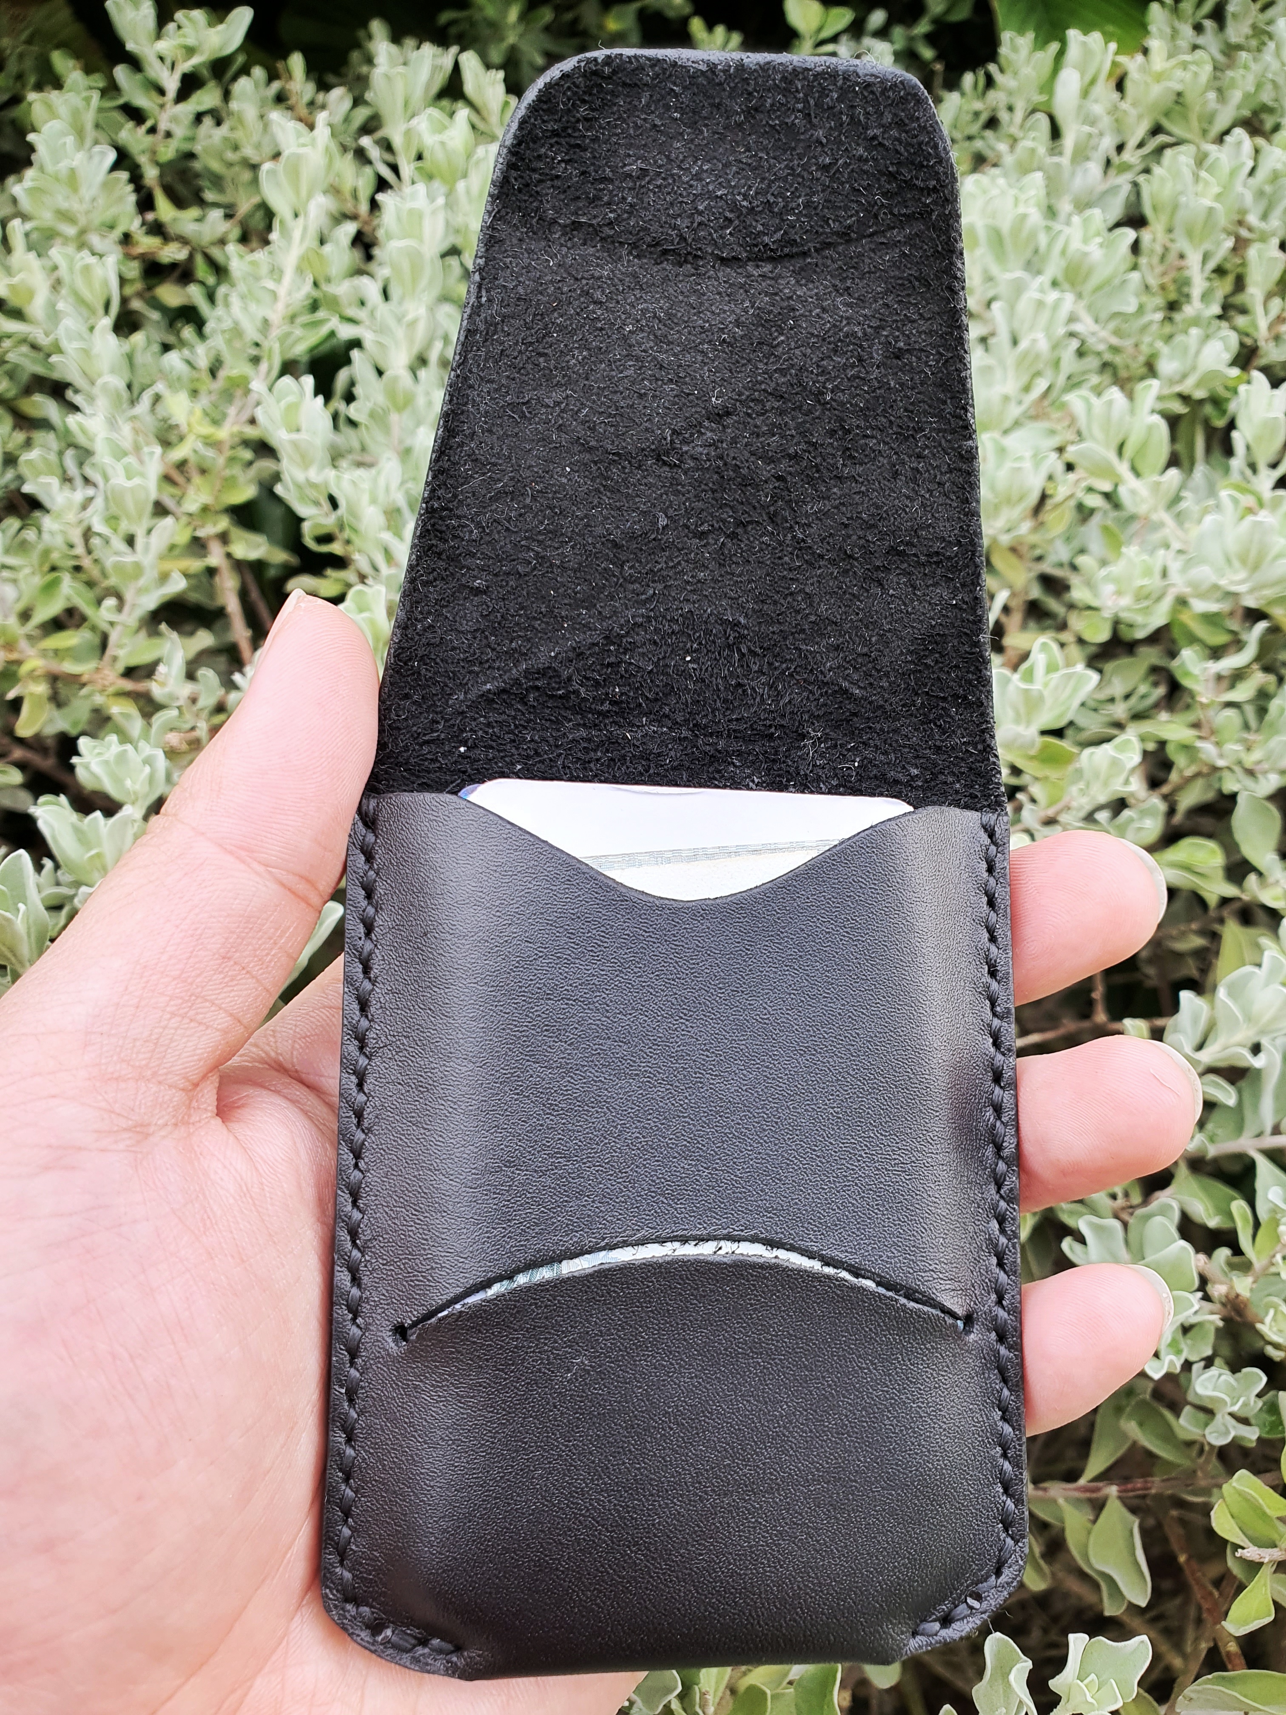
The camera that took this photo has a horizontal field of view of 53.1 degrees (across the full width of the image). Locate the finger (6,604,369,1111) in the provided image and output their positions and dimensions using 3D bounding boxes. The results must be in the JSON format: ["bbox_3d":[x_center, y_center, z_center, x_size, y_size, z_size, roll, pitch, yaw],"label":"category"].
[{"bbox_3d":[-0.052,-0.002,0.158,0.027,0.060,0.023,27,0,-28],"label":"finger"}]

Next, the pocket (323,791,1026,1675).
[{"bbox_3d":[0.004,0.043,0.148,0.079,0.099,0.014,0,-6,-4],"label":"pocket"}]

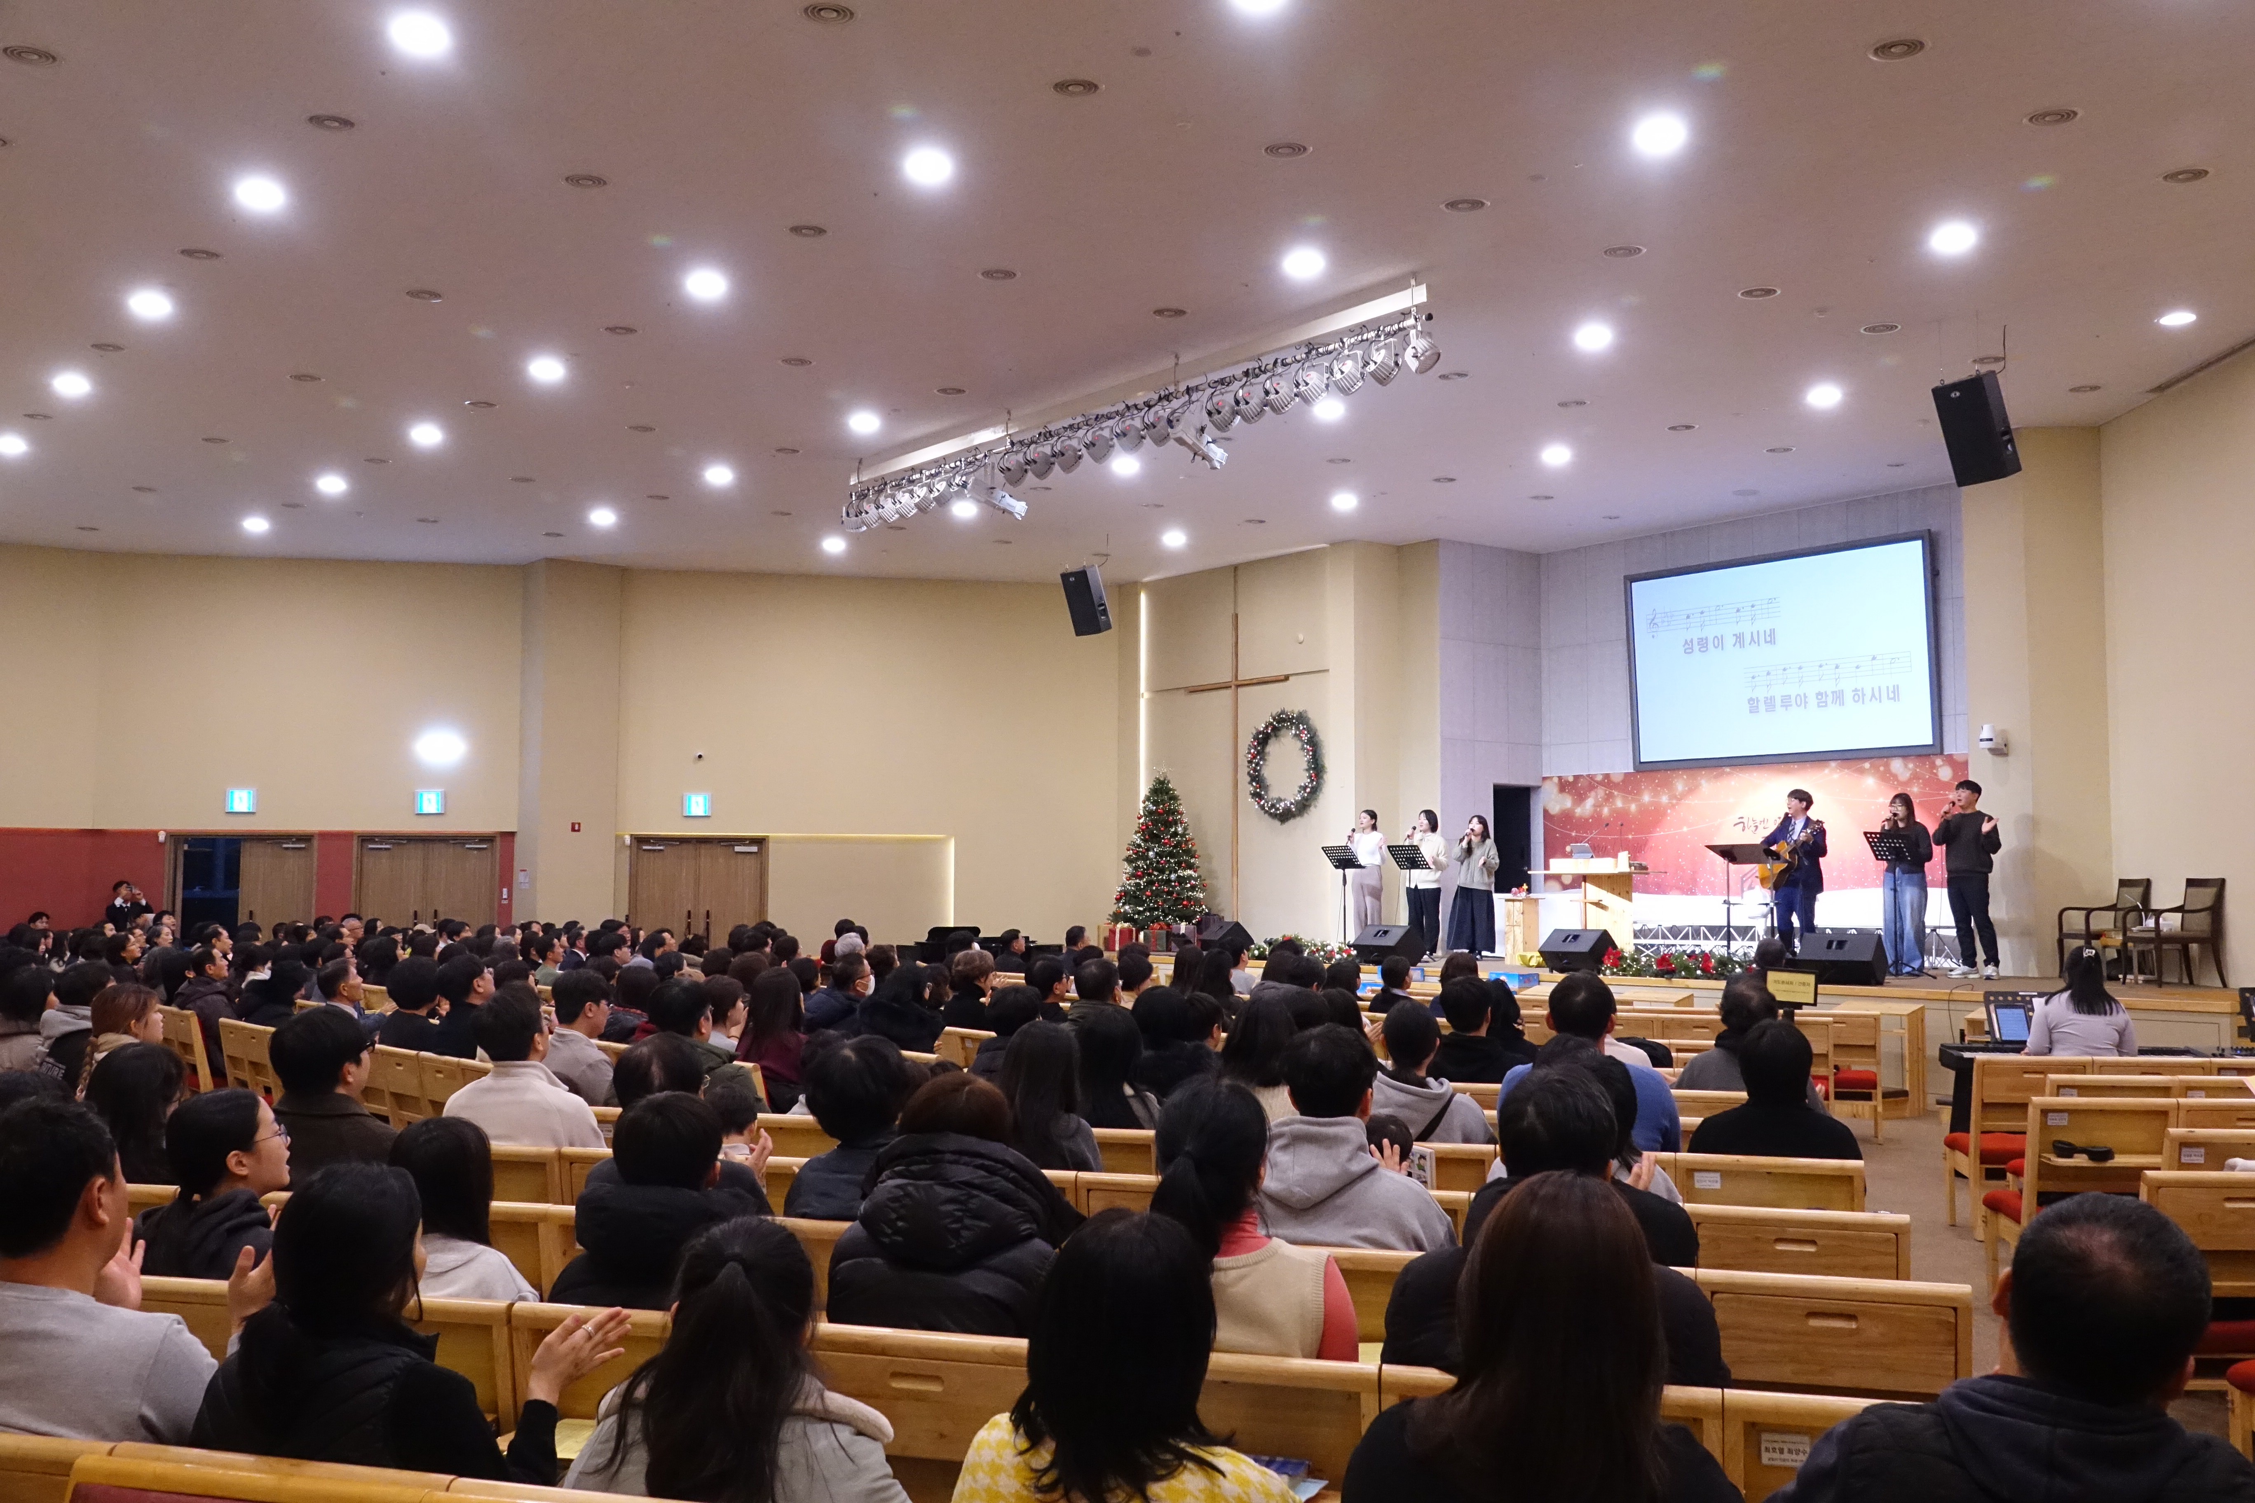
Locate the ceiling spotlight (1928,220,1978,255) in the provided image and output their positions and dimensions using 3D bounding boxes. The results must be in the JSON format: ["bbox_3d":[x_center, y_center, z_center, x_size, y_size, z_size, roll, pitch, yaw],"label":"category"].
[{"bbox_3d":[5.258,-3.264,12.361,0.260,0.110,0.260,3,-5,-36],"label":"ceiling spotlight"}]

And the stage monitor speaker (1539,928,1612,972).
[{"bbox_3d":[4.335,1.897,18.637,0.430,0.400,0.620,3,-5,-38],"label":"stage monitor speaker"}]

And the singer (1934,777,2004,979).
[{"bbox_3d":[7.268,1.103,16.814,0.570,1.710,0.420,-3,-6,38],"label":"singer"}]

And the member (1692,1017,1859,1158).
[{"bbox_3d":[2.175,1.499,6.450,0.530,1.240,0.740,-1,-4,19],"label":"member"}]

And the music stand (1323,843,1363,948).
[{"bbox_3d":[2.342,1.628,20.838,0.450,1.220,0.500,3,-5,-37],"label":"music stand"}]

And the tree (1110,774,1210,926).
[{"bbox_3d":[0.397,1.430,24.783,1.250,2.200,1.250,0,-4,0],"label":"tree"}]

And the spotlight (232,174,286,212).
[{"bbox_3d":[-5.120,-3.308,11.447,0.260,0.120,0.260,3,-5,-37],"label":"spotlight"}]

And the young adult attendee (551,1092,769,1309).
[{"bbox_3d":[-0.944,1.364,4.343,0.500,1.239,0.740,-1,-4,17],"label":"young adult attendee"}]

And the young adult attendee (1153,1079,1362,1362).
[{"bbox_3d":[0.297,1.304,3.953,0.460,1.308,0.720,-1,-4,17],"label":"young adult attendee"}]

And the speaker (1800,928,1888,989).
[{"bbox_3d":[5.653,1.653,15.435,0.670,0.390,0.390,-3,-6,40],"label":"speaker"}]

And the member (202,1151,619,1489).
[{"bbox_3d":[-1.154,1.302,3.317,0.660,1.229,0.740,-1,-4,20],"label":"member"}]

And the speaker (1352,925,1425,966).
[{"bbox_3d":[2.653,1.968,19.765,0.390,0.390,0.670,3,-5,-32],"label":"speaker"}]

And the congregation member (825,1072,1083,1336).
[{"bbox_3d":[-0.225,1.216,3.740,0.530,1.232,0.770,-1,-4,19],"label":"congregation member"}]

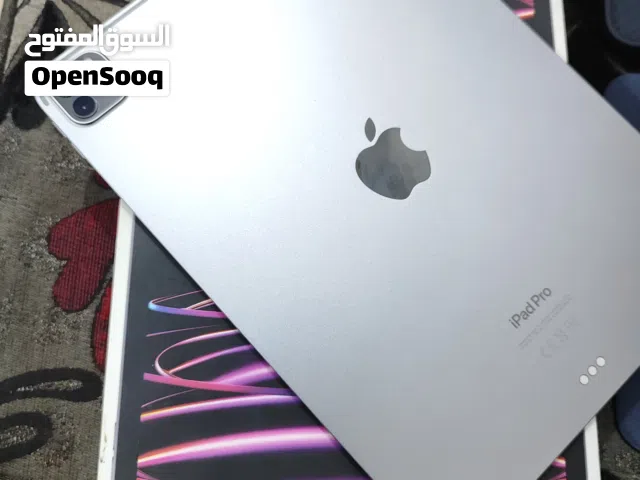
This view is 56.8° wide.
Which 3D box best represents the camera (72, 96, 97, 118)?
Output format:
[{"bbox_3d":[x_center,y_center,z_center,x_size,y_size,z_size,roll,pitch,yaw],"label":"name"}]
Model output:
[{"bbox_3d":[-0.093,-0.053,0.236,0.011,0.004,0.011,-42,83,-11],"label":"camera"}]

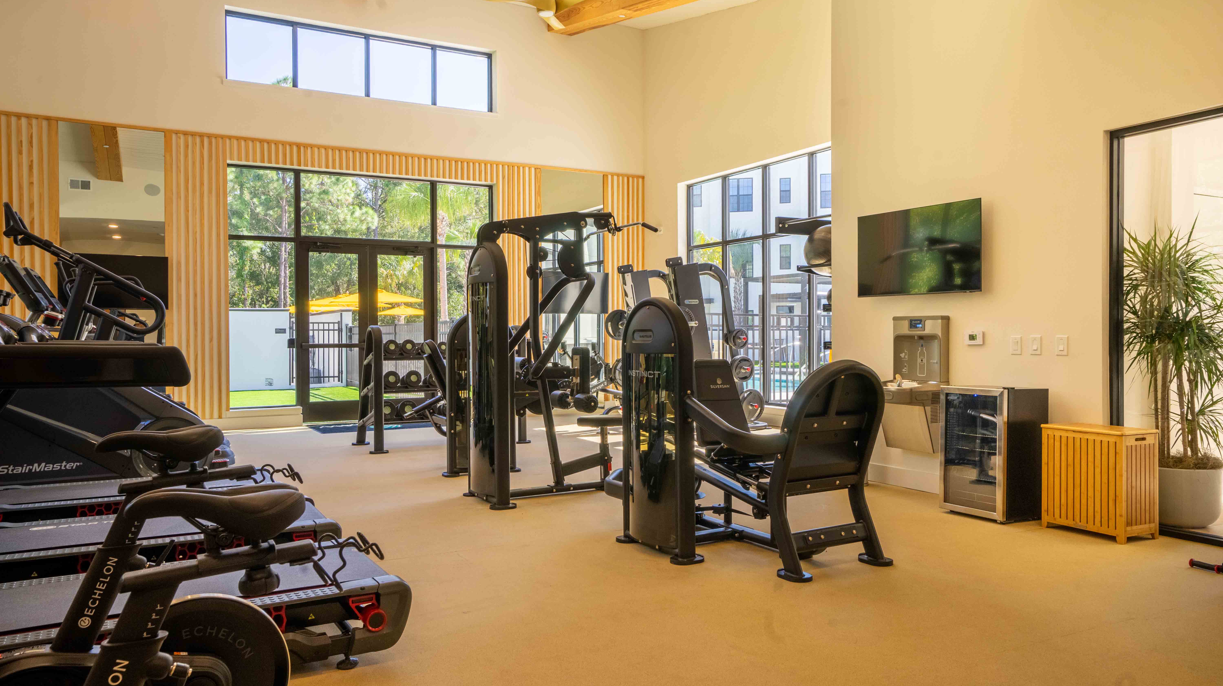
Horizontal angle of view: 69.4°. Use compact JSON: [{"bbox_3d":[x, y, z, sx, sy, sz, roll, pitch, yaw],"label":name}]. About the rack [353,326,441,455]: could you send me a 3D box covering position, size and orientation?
[{"bbox_3d":[-1.882,0.468,9.806,1.751,1.291,0.848,-1,1,-29],"label":"rack"}]

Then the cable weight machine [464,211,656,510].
[{"bbox_3d":[-0.393,0.061,6.638,1.291,2.151,1.111,-1,1,-29],"label":"cable weight machine"}]

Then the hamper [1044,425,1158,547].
[{"bbox_3d":[2.912,0.822,5.279,0.335,0.629,0.514,0,1,-28],"label":"hamper"}]

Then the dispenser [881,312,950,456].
[{"bbox_3d":[2.162,0.319,6.551,0.471,1.007,0.466,-1,1,-29],"label":"dispenser"}]

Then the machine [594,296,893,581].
[{"bbox_3d":[0.557,0.447,5.200,1.010,1.398,2.043,-1,1,-29],"label":"machine"}]

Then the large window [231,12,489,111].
[{"bbox_3d":[-3.378,-3.839,12.267,3.657,0.932,0.108,-1,1,-29],"label":"large window"}]

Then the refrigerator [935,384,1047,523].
[{"bbox_3d":[2.545,0.713,5.877,0.437,0.839,0.496,-1,1,-30],"label":"refrigerator"}]

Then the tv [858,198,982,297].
[{"bbox_3d":[2.281,-0.683,6.611,0.084,0.644,1.147,-1,1,-29],"label":"tv"}]

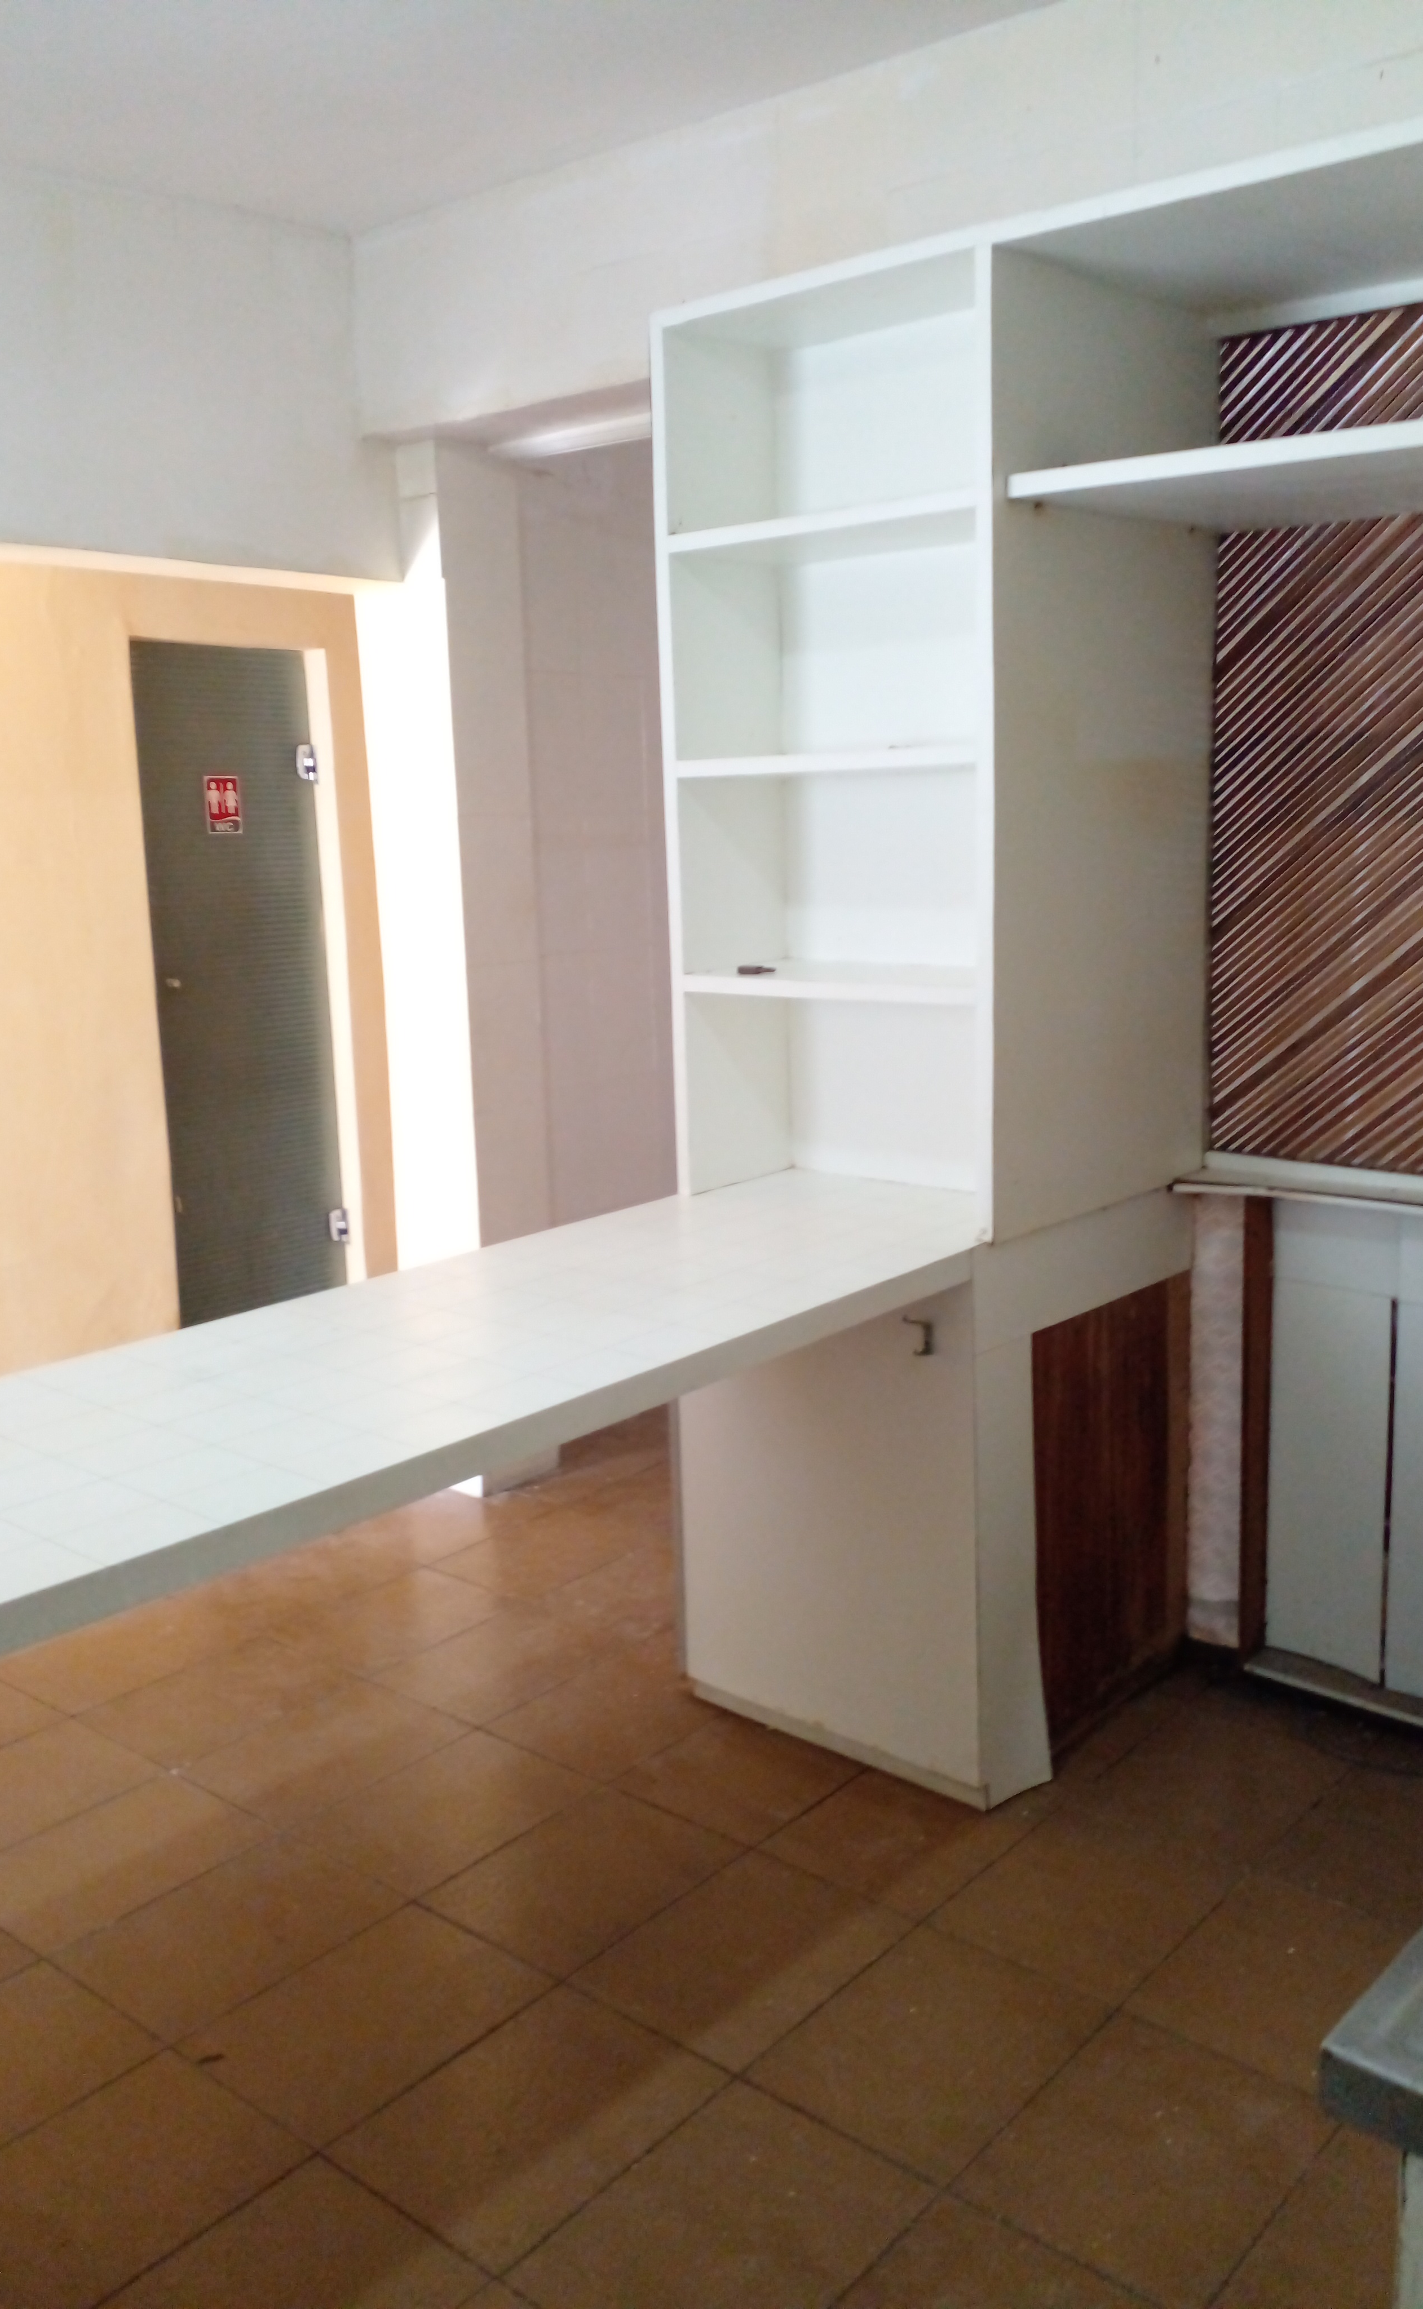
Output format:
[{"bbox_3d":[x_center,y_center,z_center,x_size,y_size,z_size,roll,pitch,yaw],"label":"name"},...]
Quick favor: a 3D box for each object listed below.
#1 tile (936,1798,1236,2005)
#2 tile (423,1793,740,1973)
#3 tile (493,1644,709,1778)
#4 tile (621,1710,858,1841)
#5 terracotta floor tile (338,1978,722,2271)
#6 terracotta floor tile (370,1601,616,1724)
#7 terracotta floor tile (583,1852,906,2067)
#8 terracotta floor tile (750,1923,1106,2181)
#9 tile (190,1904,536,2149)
[{"bbox_3d":[0.532,1.045,2.544,0.282,0.012,0.384,7,13,40],"label":"tile"},{"bbox_3d":[-0.184,1.049,2.625,0.282,0.012,0.384,7,13,40],"label":"tile"},{"bbox_3d":[-0.156,0.973,3.138,0.298,0.010,0.399,7,13,40],"label":"tile"},{"bbox_3d":[0.074,1.001,2.946,0.298,0.010,0.399,7,13,40],"label":"tile"},{"bbox_3d":[-0.212,1.136,2.134,0.282,0.012,0.384,7,13,40],"label":"terracotta floor tile"},{"bbox_3d":[-0.386,0.945,3.330,0.298,0.010,0.399,7,13,40],"label":"terracotta floor tile"},{"bbox_3d":[0.045,1.077,2.434,0.282,0.012,0.384,7,13,40],"label":"terracotta floor tile"},{"bbox_3d":[0.275,1.119,2.262,0.298,0.010,0.399,7,13,40],"label":"terracotta floor tile"},{"bbox_3d":[-0.443,1.125,2.344,0.298,0.010,0.399,7,13,40],"label":"tile"}]

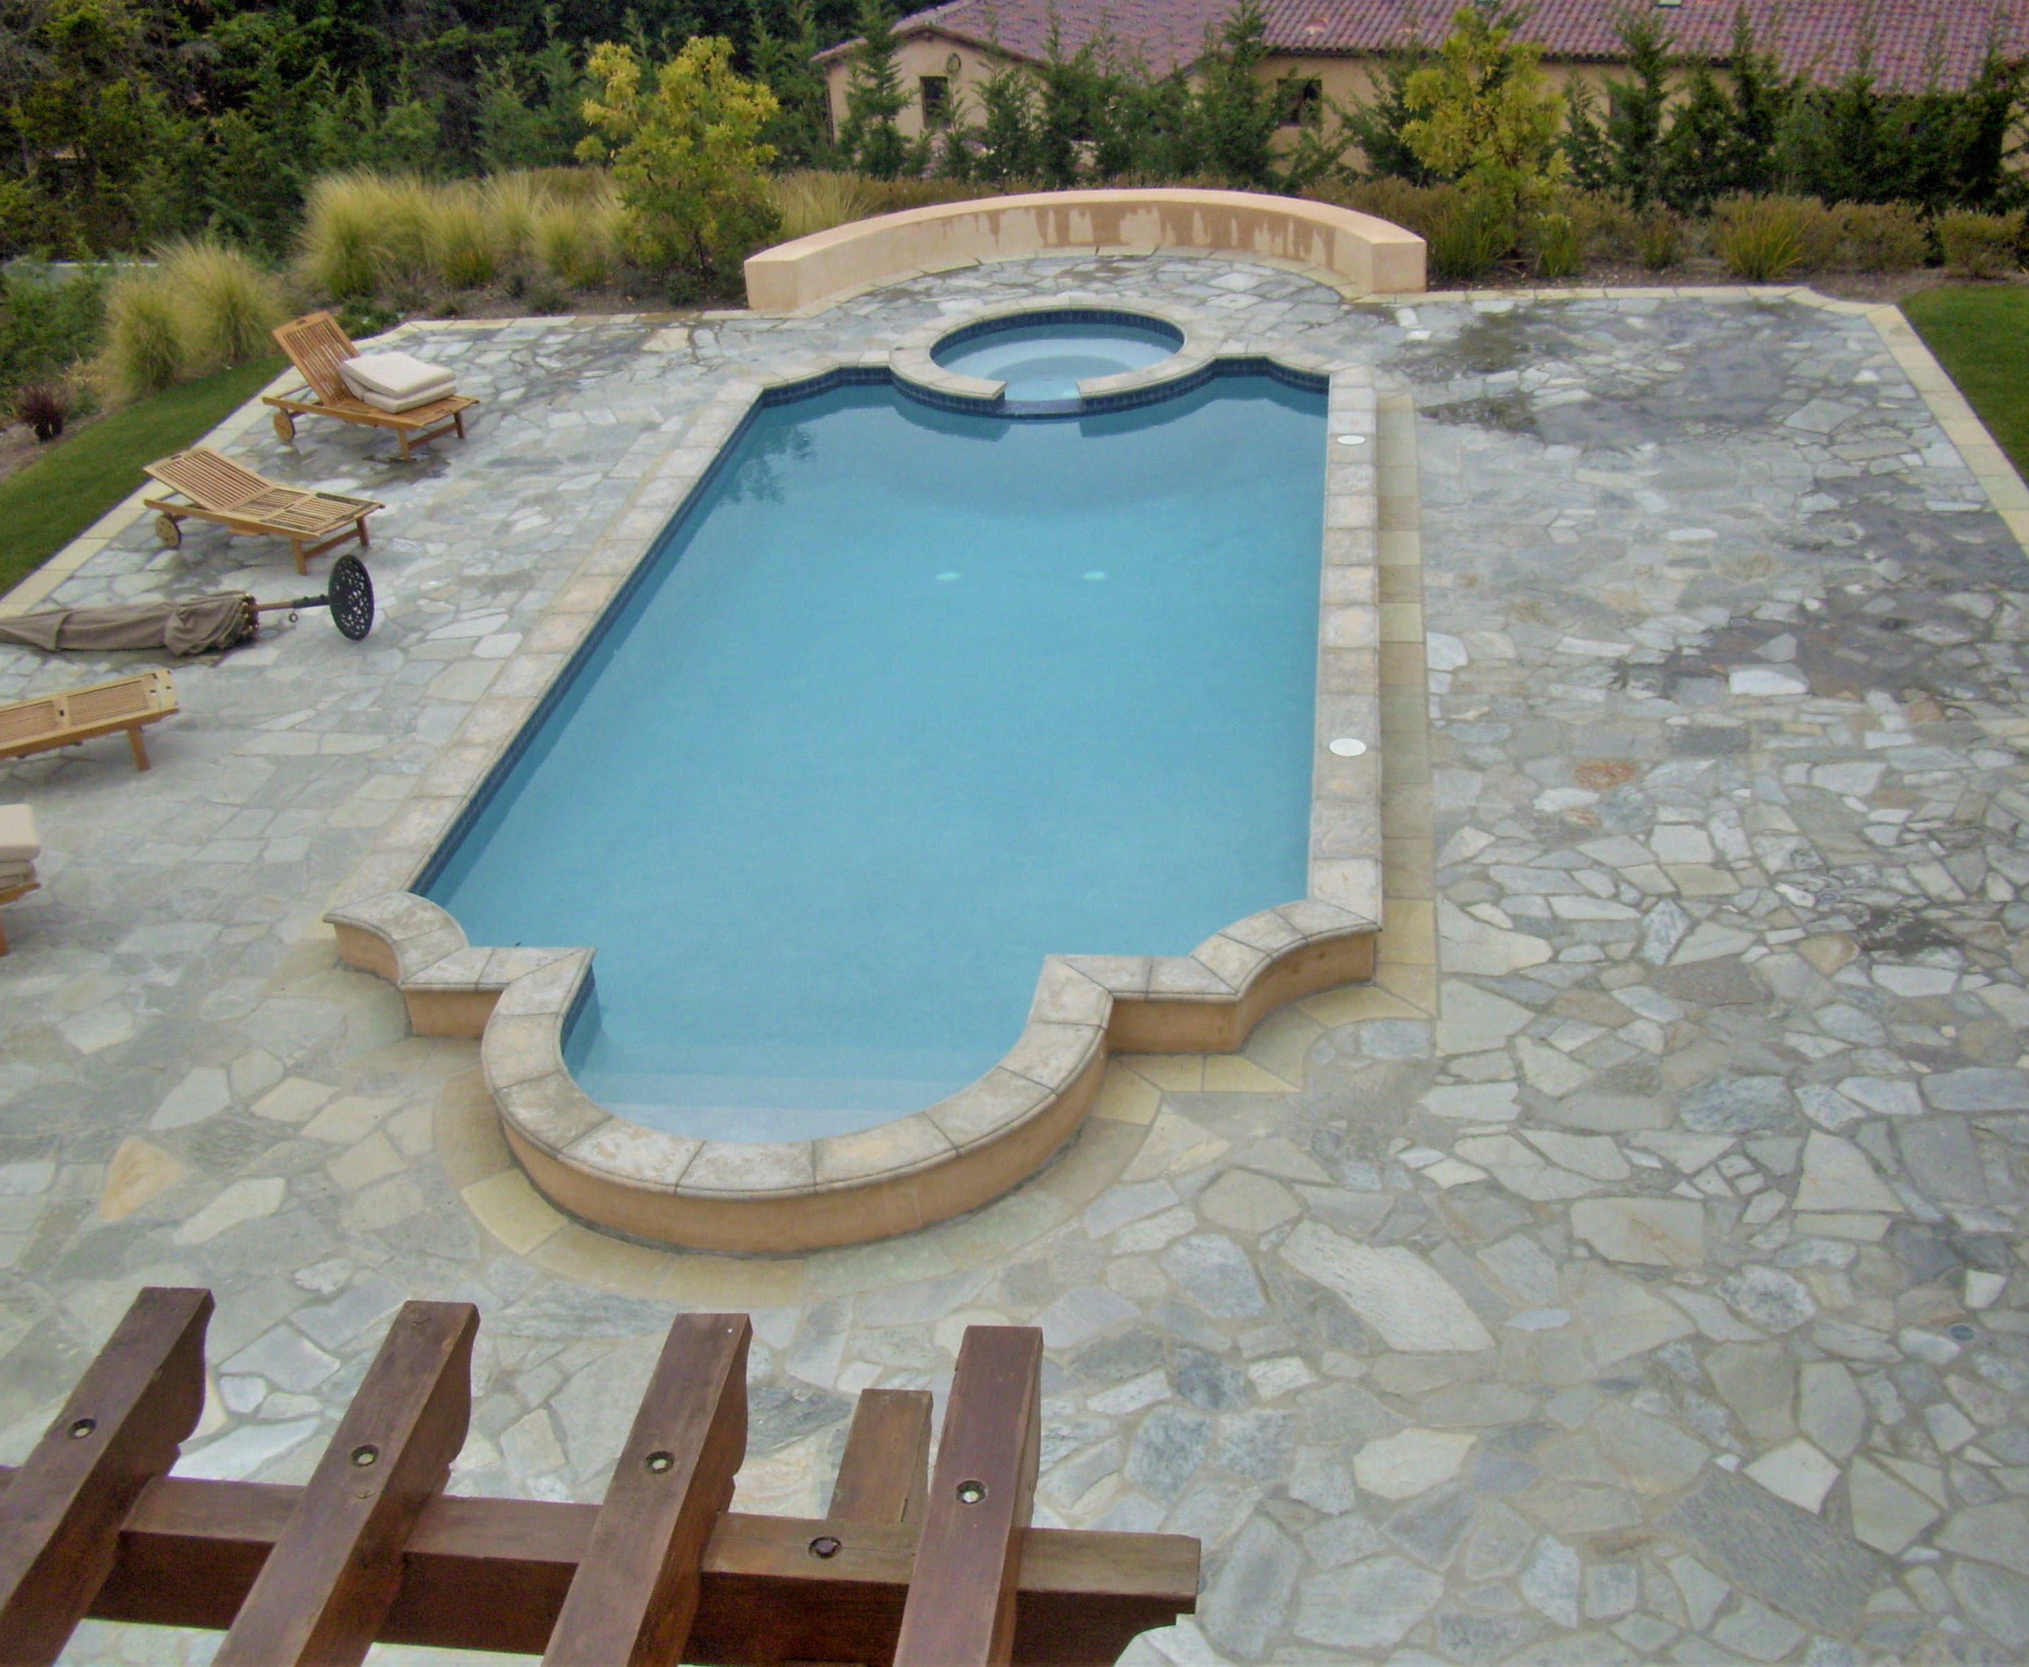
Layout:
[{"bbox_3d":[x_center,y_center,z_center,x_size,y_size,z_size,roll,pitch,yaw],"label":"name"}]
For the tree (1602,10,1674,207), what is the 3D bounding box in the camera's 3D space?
[{"bbox_3d":[6.181,-6.994,21.363,0.749,2.002,0.749,0,30,9],"label":"tree"}]

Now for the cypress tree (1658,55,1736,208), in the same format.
[{"bbox_3d":[6.757,-6.760,21.320,0.816,1.560,0.816,0,30,9],"label":"cypress tree"}]

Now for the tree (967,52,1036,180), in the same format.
[{"bbox_3d":[-0.191,-7.845,24.210,0.801,1.522,0.801,0,30,9],"label":"tree"}]

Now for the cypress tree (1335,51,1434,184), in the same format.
[{"bbox_3d":[3.924,-7.485,23.046,1.115,1.484,1.115,0,30,9],"label":"cypress tree"}]

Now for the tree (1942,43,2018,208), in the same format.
[{"bbox_3d":[9.182,-6.532,20.457,0.750,1.686,0.750,0,30,9],"label":"tree"}]

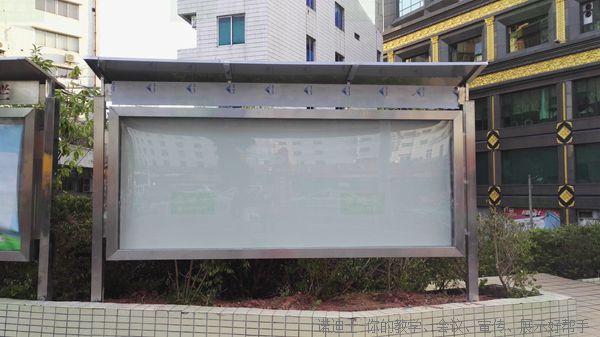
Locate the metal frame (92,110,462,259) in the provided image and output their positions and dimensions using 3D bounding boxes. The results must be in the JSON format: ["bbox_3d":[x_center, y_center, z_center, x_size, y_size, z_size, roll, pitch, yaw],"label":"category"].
[{"bbox_3d":[-0.095,0.134,3.760,3.088,1.300,0.080,0,-2,-2],"label":"metal frame"}]

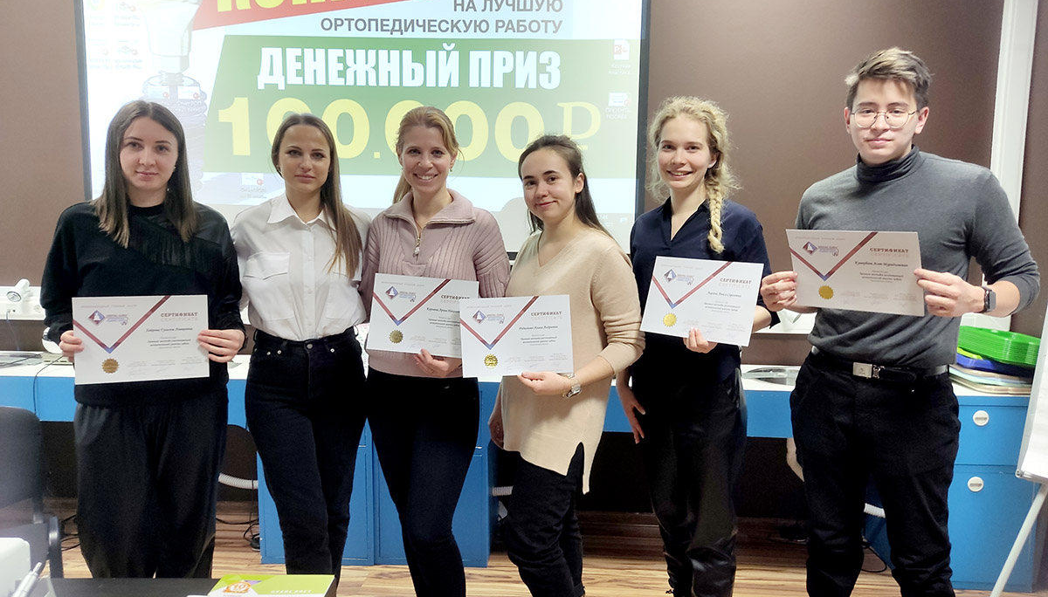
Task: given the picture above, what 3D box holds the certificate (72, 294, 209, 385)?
[{"bbox_3d":[-0.938,0.100,1.867,0.297,0.210,0.010,-1,3,-24],"label":"certificate"}]

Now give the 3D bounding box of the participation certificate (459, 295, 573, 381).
[{"bbox_3d":[-0.020,0.100,2.030,0.297,0.210,0.010,-3,-5,-3],"label":"participation certificate"}]

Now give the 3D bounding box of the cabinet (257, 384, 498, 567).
[{"bbox_3d":[-0.582,0.668,3.186,0.897,0.737,0.460,1,7,1],"label":"cabinet"}]

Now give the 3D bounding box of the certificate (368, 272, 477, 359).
[{"bbox_3d":[-0.275,0.047,2.066,0.297,0.210,0.010,5,-5,6],"label":"certificate"}]

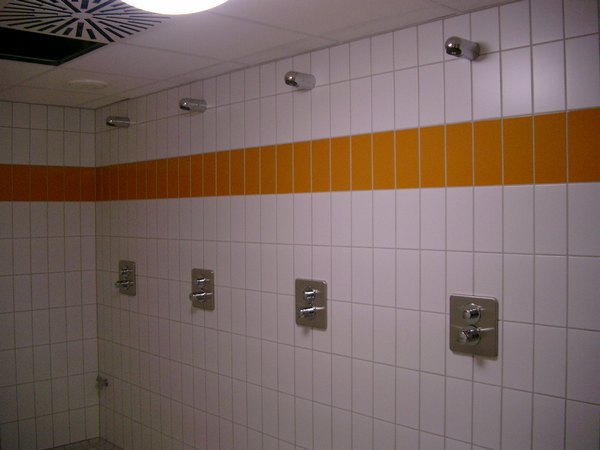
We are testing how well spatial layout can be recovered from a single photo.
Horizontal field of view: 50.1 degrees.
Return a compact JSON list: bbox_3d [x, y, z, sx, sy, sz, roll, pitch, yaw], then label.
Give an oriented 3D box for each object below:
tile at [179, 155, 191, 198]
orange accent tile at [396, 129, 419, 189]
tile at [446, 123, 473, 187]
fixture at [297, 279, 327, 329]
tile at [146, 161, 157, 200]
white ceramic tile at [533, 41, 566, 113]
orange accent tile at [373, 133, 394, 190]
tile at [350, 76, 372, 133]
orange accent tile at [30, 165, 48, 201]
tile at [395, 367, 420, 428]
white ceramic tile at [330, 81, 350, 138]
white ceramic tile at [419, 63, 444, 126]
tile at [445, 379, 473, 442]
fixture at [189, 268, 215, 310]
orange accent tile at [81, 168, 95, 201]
[{"bbox_3d":[-0.666,-0.278,3.737,0.010,0.242,0.118,-1,1,-44],"label":"tile"},{"bbox_3d":[0.443,-0.271,2.637,0.118,0.243,0.010,1,1,45],"label":"orange accent tile"},{"bbox_3d":[0.603,-0.264,2.424,0.010,0.242,0.118,-1,1,-44],"label":"tile"},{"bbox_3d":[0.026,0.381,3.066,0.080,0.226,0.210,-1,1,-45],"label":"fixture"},{"bbox_3d":[-0.946,-0.288,4.108,0.010,0.248,0.123,-1,1,-45],"label":"tile"},{"bbox_3d":[0.855,-0.503,2.189,0.118,0.242,0.009,1,1,45],"label":"white ceramic tile"},{"bbox_3d":[0.358,-0.272,2.723,0.118,0.243,0.010,1,1,45],"label":"orange accent tile"},{"bbox_3d":[0.269,-0.514,2.781,0.010,0.244,0.120,-1,1,-44],"label":"tile"},{"bbox_3d":[-1.735,-0.274,4.268,0.118,0.242,0.010,-1,1,-44],"label":"orange accent tile"},{"bbox_3d":[0.455,0.727,2.701,0.010,0.248,0.123,-1,1,-45],"label":"tile"},{"bbox_3d":[0.185,-0.521,2.889,0.118,0.243,0.010,1,1,45],"label":"white ceramic tile"},{"bbox_3d":[0.522,-0.509,2.524,0.118,0.242,0.009,1,1,45],"label":"white ceramic tile"},{"bbox_3d":[0.614,0.709,2.463,0.118,0.242,0.009,1,1,45],"label":"tile"},{"bbox_3d":[-0.577,0.363,3.602,0.085,0.221,0.216,-1,1,-44],"label":"fixture"},{"bbox_3d":[-1.479,-0.282,4.466,0.110,0.240,0.010,-1,1,-44],"label":"orange accent tile"}]

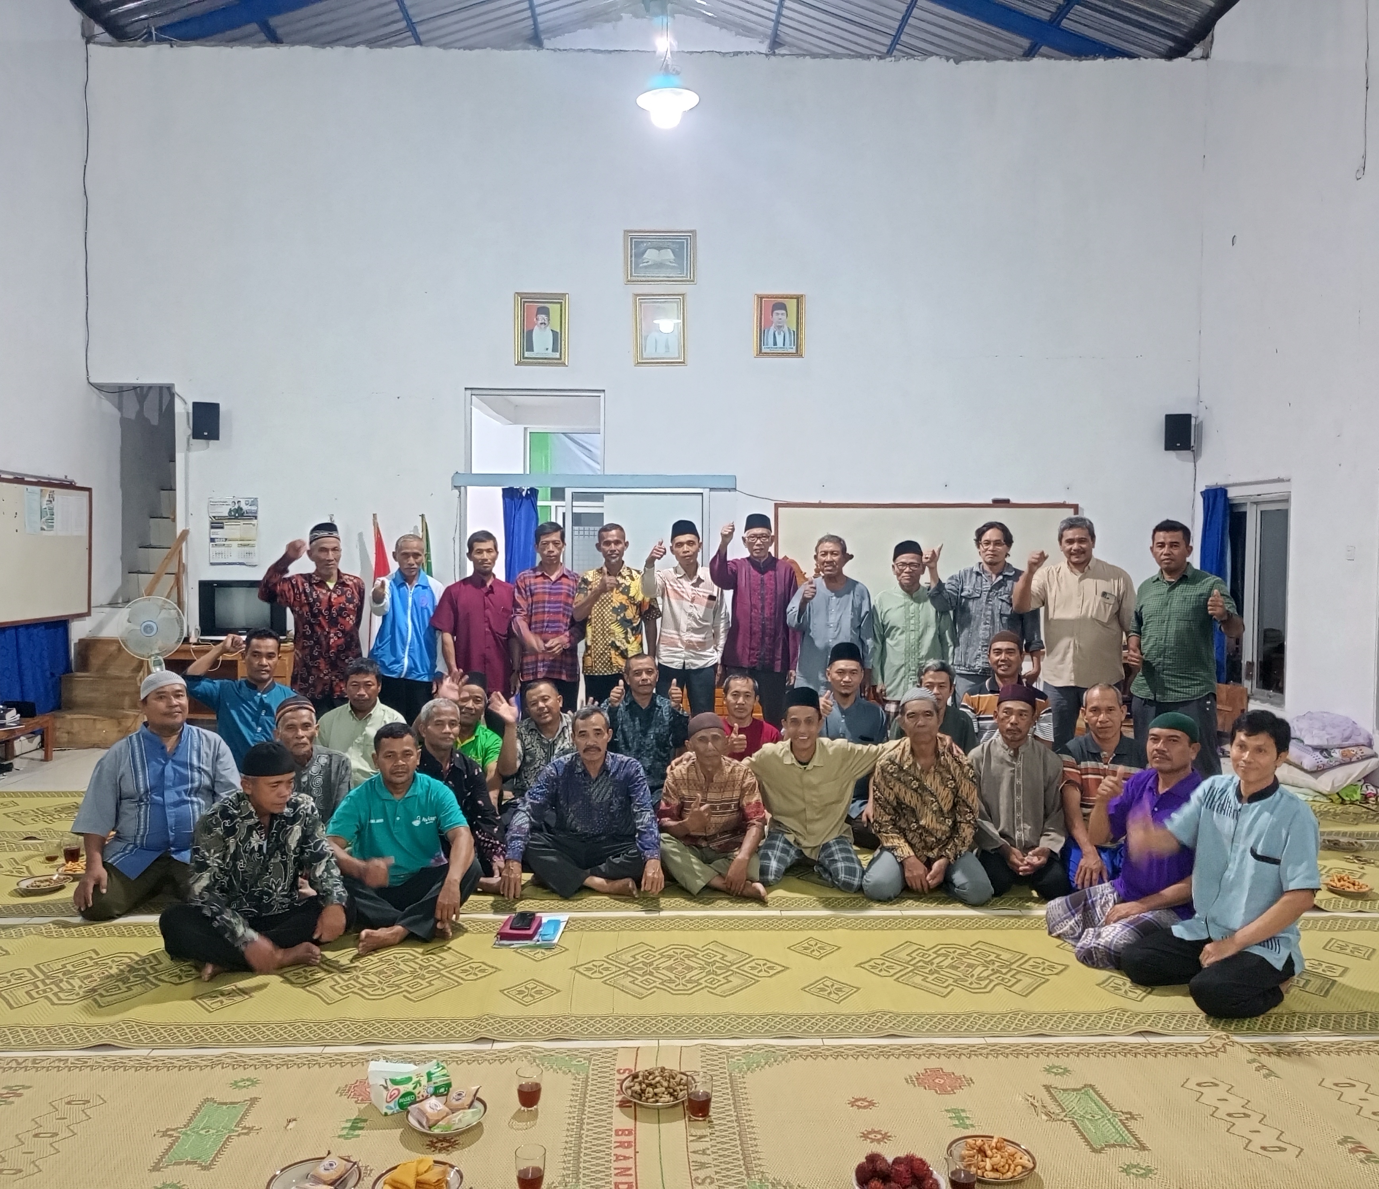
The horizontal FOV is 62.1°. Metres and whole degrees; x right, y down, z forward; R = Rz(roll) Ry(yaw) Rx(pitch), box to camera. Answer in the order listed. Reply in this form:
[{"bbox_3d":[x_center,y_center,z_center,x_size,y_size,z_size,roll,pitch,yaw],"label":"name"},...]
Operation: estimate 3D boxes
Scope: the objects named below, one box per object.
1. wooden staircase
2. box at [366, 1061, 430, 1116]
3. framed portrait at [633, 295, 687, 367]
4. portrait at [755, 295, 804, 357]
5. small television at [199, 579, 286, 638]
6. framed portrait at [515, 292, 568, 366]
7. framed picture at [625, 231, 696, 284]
[{"bbox_3d":[-4.360,0.736,8.640,0.640,0.745,0.800,0,2,-6],"label":"wooden staircase"},{"bbox_3d":[-0.761,1.321,3.108,0.178,0.096,0.098,-1,3,-36],"label":"box"},{"bbox_3d":[-0.228,-2.076,9.004,0.426,0.569,0.030,0,2,-1],"label":"framed portrait"},{"bbox_3d":[0.711,-2.112,9.026,0.406,0.499,0.030,0,2,-1],"label":"portrait"},{"bbox_3d":[-3.343,0.127,8.751,0.650,0.460,0.400,0,2,-1],"label":"small television"},{"bbox_3d":[-1.151,-2.072,8.980,0.423,0.569,0.030,0,2,-1],"label":"framed portrait"},{"bbox_3d":[-0.225,-2.638,8.981,0.569,0.424,0.030,0,2,-1],"label":"framed picture"}]

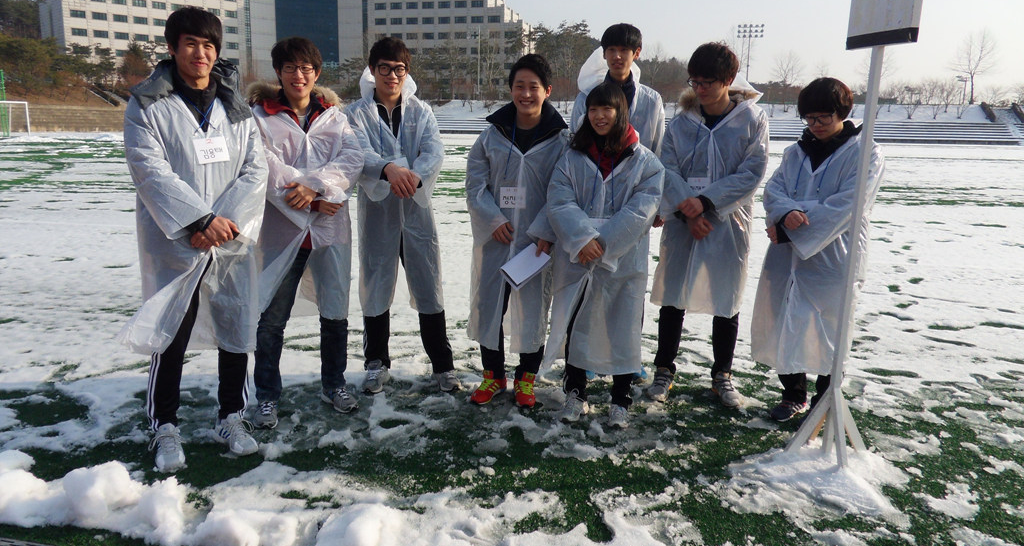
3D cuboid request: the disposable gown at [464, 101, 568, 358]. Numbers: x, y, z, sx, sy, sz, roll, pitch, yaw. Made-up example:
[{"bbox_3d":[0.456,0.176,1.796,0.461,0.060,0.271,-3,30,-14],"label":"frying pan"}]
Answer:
[{"bbox_3d":[0.018,-0.211,3.436,0.510,1.194,0.420,0,12,-4],"label":"disposable gown"}]

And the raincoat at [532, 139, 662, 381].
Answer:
[{"bbox_3d":[0.408,-0.065,3.274,0.600,1.140,0.420,3,12,12],"label":"raincoat"}]

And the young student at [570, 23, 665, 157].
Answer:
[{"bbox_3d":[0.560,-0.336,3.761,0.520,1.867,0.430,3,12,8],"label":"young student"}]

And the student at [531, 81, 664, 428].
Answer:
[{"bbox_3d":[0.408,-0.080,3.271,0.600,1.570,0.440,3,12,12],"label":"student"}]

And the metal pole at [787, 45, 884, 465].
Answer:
[{"bbox_3d":[1.363,-0.034,2.858,0.360,1.680,0.340,-1,12,-10],"label":"metal pole"}]

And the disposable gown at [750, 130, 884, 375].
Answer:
[{"bbox_3d":[1.470,-0.102,3.395,0.560,1.200,0.440,8,14,31],"label":"disposable gown"}]

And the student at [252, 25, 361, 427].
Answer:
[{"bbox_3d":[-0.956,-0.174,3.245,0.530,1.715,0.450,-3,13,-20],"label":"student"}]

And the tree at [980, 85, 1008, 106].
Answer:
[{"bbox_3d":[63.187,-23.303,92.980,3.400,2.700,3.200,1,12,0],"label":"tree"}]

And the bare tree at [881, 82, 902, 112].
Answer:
[{"bbox_3d":[46.624,-21.785,87.227,2.500,3.700,2.500,1,12,0],"label":"bare tree"}]

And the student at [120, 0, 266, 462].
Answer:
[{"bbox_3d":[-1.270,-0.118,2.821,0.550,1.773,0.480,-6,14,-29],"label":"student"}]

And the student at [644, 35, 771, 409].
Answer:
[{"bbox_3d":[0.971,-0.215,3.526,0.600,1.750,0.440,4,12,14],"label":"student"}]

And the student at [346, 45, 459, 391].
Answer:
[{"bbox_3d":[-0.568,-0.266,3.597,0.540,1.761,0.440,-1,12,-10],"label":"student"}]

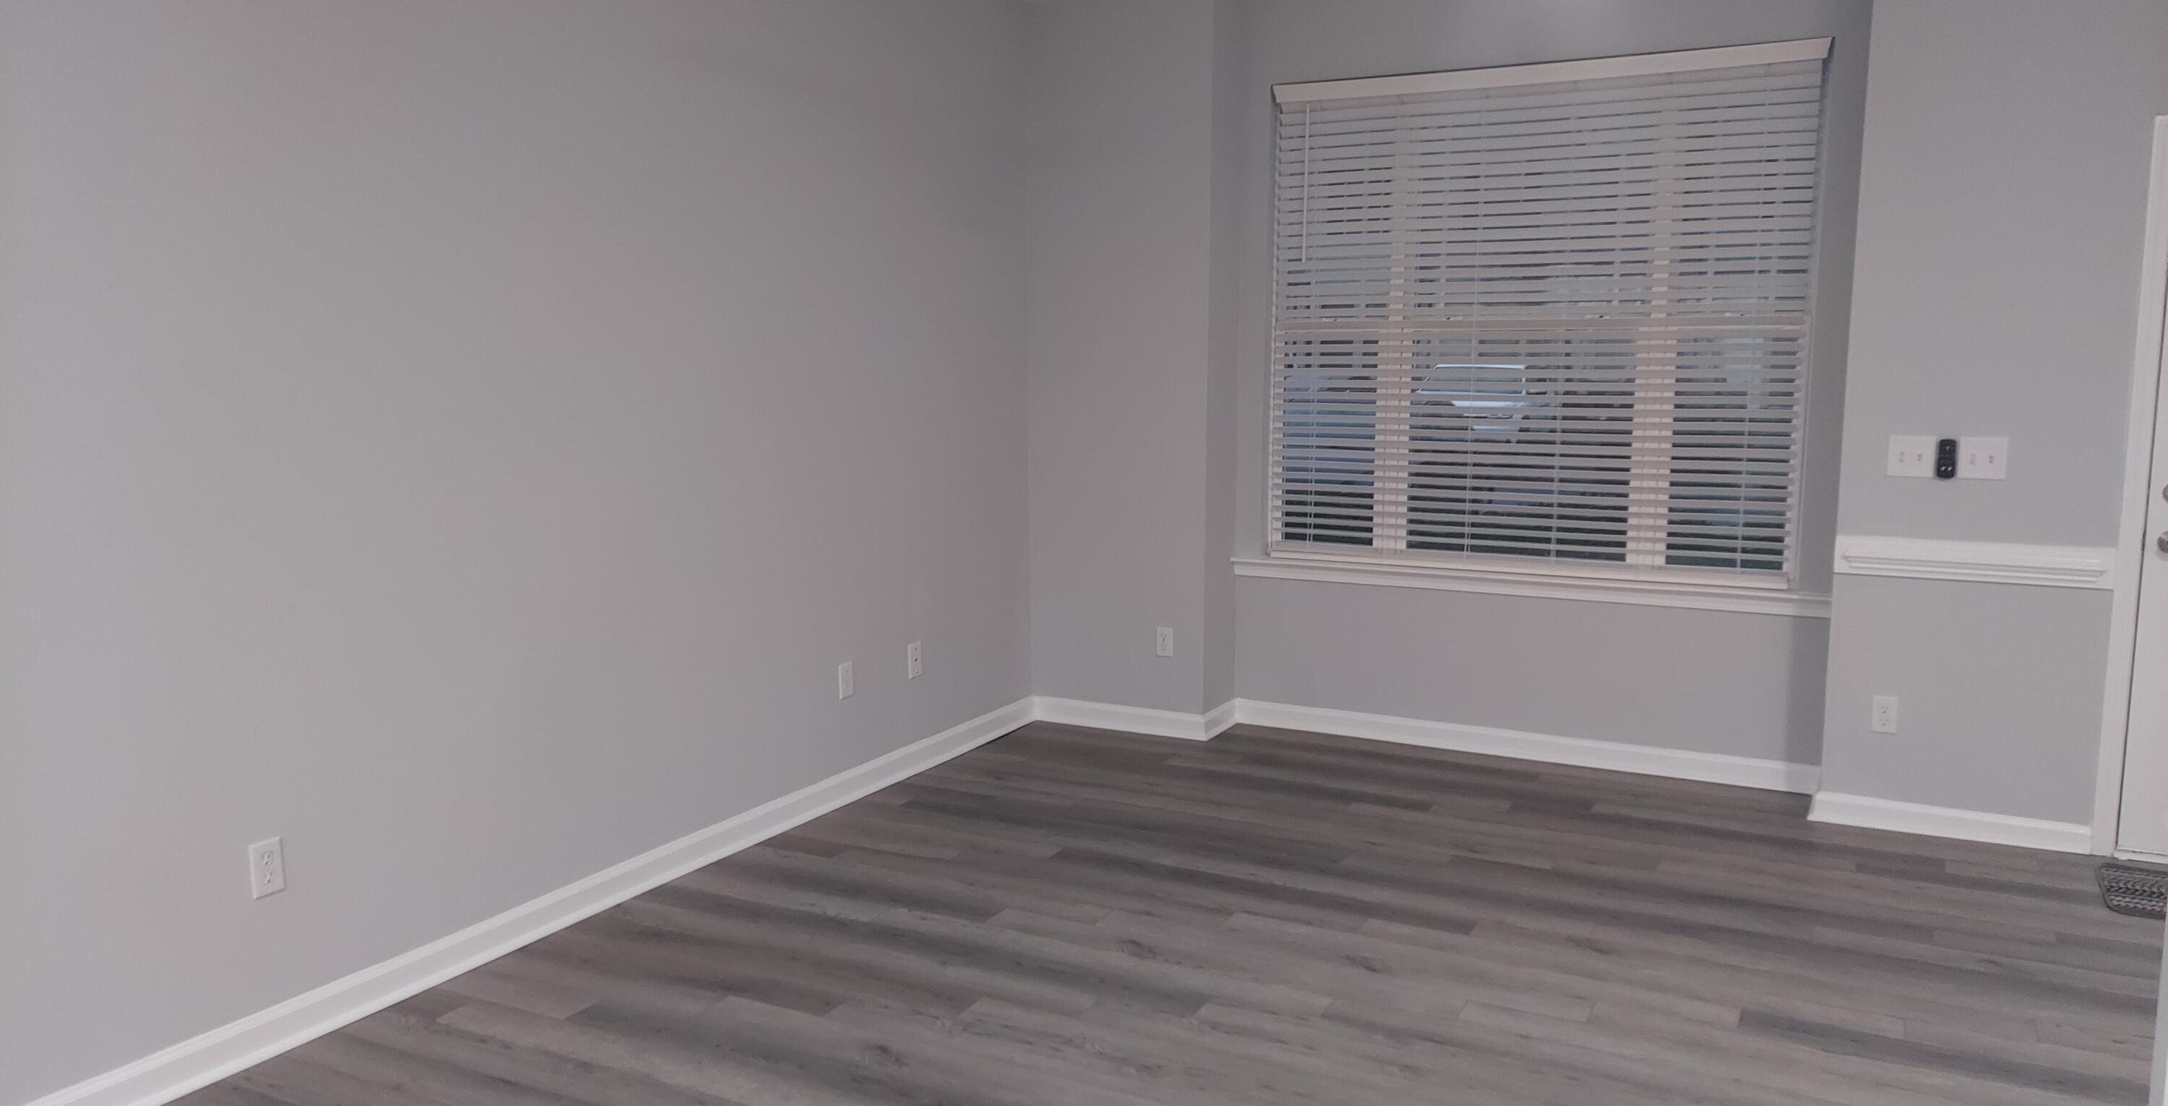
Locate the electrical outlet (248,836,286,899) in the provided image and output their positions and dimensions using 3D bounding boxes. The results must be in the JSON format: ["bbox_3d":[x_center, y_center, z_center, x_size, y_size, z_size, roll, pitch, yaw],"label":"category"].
[{"bbox_3d":[-1.677,0.650,3.093,0.008,0.115,0.071,4,9,27],"label":"electrical outlet"}]

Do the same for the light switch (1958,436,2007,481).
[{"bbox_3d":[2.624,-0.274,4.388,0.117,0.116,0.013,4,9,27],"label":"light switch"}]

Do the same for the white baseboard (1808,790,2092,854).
[{"bbox_3d":[2.601,0.811,4.541,0.742,0.093,0.020,4,9,27],"label":"white baseboard"}]

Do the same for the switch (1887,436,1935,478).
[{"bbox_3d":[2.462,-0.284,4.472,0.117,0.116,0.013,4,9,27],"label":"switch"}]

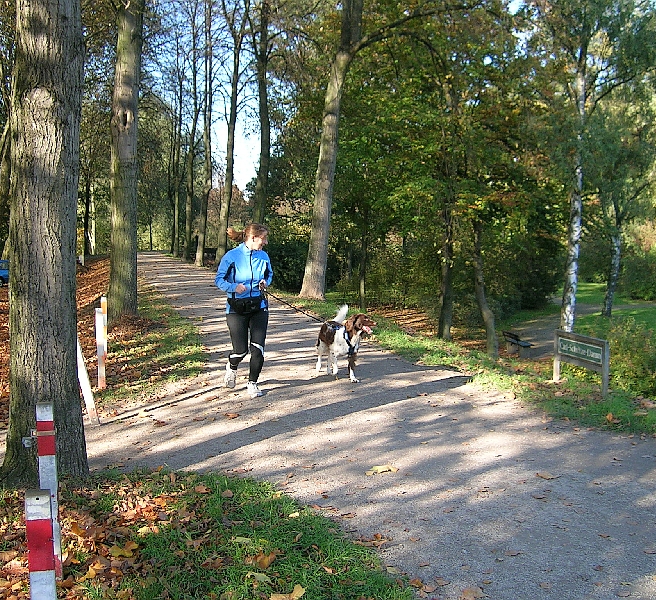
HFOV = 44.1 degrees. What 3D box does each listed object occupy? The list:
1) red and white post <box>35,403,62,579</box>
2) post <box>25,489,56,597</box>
[{"bbox_3d":[-1.248,0.865,3.636,0.074,0.810,0.070,-3,5,-17],"label":"red and white post"},{"bbox_3d":[-0.870,0.985,2.484,0.074,0.800,0.070,-3,5,-17],"label":"post"}]

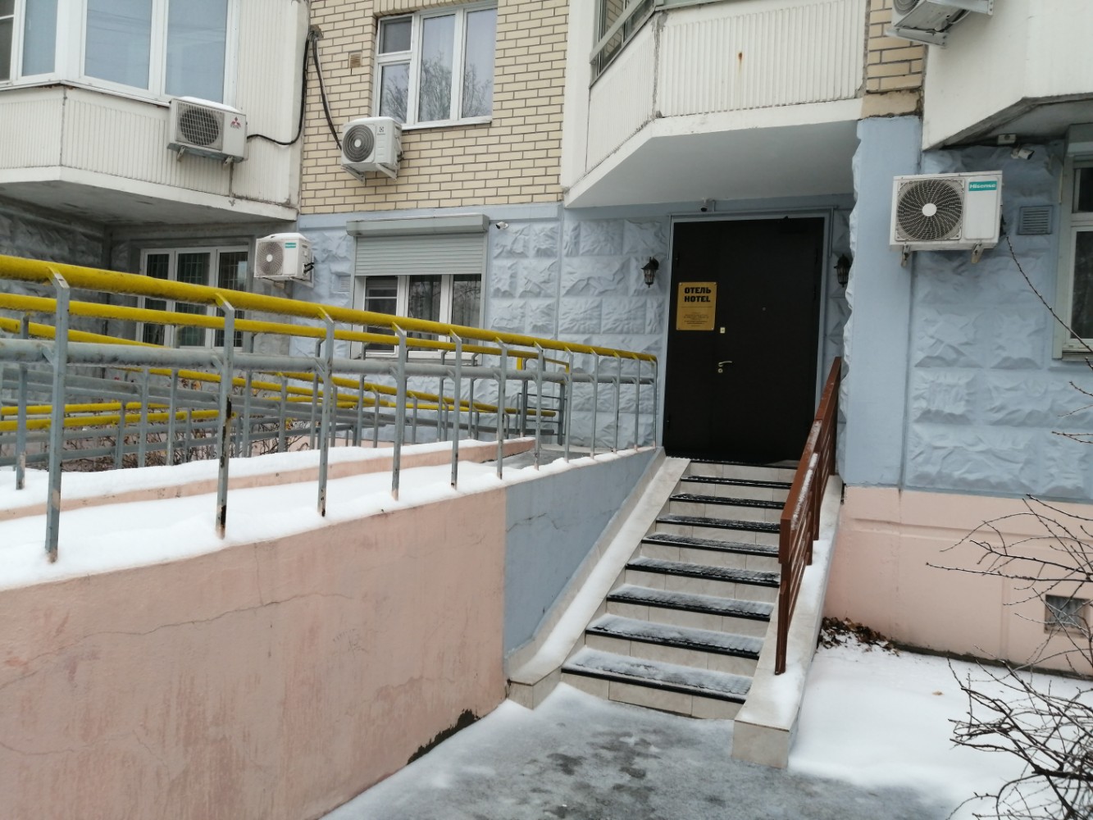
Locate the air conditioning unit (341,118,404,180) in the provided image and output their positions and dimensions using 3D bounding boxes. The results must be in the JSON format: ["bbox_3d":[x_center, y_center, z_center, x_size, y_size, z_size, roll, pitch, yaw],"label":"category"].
[{"bbox_3d":[-2.103,-3.150,10.239,0.650,0.550,0.310,3,1,22],"label":"air conditioning unit"}]

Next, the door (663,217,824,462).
[{"bbox_3d":[2.028,-0.728,8.866,1.537,2.484,0.150,3,1,22],"label":"door"}]

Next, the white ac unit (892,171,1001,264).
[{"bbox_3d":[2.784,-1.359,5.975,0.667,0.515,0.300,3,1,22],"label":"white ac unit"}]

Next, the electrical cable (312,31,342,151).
[{"bbox_3d":[-2.758,-4.005,10.689,0.460,1.460,0.120,3,1,22],"label":"electrical cable"}]

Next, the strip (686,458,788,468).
[{"bbox_3d":[1.938,0.531,8.101,1.065,0.040,0.286,3,1,22],"label":"strip"}]

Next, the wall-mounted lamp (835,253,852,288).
[{"bbox_3d":[2.879,-1.347,8.260,0.155,0.310,0.250,3,1,22],"label":"wall-mounted lamp"}]

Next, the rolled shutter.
[{"bbox_3d":[-1.555,-1.865,10.216,1.760,0.495,0.080,3,1,22],"label":"rolled shutter"}]

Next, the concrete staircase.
[{"bbox_3d":[1.277,1.120,6.518,1.092,1.232,3.580,3,1,22],"label":"concrete staircase"}]

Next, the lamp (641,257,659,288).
[{"bbox_3d":[1.101,-1.450,8.976,0.155,0.310,0.250,3,1,22],"label":"lamp"}]

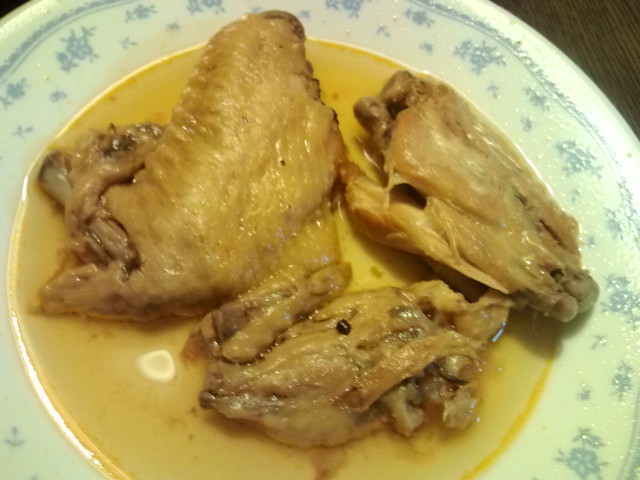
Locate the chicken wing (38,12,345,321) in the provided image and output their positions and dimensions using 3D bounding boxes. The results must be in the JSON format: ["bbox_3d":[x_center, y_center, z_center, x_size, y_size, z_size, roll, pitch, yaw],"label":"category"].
[{"bbox_3d":[-0.040,-0.032,0.195,0.093,0.036,0.112,-7,65,-13],"label":"chicken wing"}]

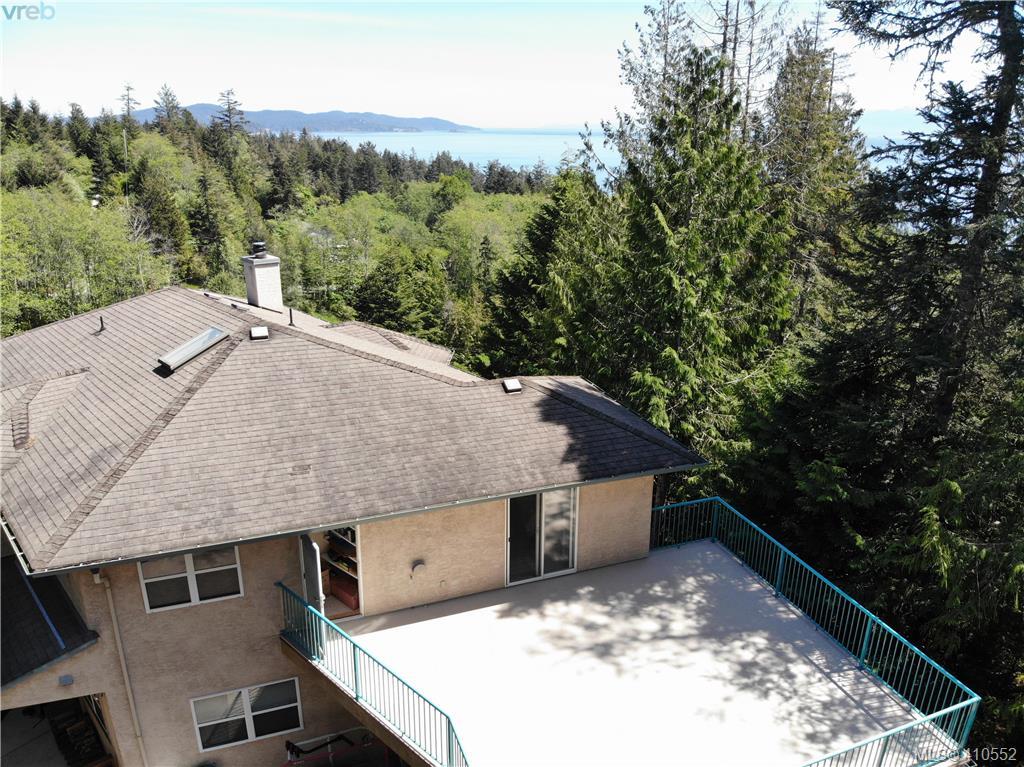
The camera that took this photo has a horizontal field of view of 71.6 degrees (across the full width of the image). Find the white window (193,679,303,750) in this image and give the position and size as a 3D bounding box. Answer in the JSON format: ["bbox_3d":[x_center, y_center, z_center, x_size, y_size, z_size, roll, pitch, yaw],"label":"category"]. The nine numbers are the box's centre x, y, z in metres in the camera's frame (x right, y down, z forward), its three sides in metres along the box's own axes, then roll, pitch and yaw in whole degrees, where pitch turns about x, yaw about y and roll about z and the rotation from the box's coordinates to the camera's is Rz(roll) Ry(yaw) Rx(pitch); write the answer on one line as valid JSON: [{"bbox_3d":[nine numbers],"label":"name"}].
[{"bbox_3d":[-4.721,5.979,12.796,1.787,1.197,0.100,-6,21,-20],"label":"white window"}]

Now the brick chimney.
[{"bbox_3d":[-6.902,-2.941,19.696,0.744,2.012,0.744,-17,26,-40],"label":"brick chimney"}]

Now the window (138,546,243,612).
[{"bbox_3d":[-5.204,3.098,11.536,1.467,1.204,0.100,-6,21,-20],"label":"window"}]

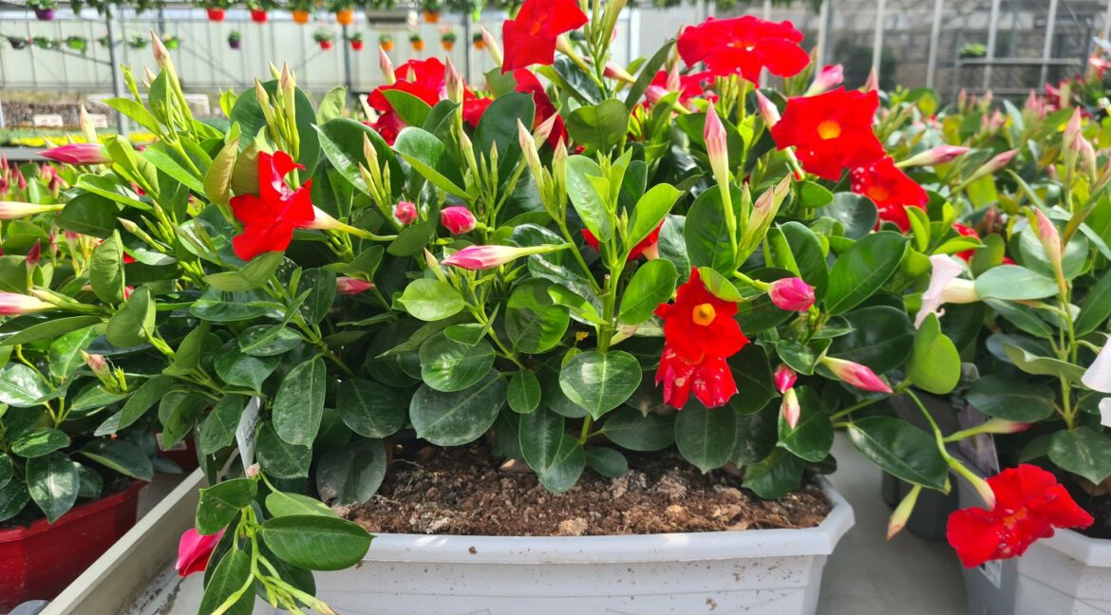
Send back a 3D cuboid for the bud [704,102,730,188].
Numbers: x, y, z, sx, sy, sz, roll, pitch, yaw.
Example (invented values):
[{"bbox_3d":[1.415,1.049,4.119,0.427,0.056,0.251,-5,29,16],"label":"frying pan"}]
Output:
[{"bbox_3d":[0.121,-0.123,0.630,0.018,0.065,0.018,-12,0,0],"label":"bud"}]

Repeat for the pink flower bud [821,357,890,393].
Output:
[{"bbox_3d":[0.238,0.054,0.660,0.060,0.018,0.018,26,-15,17],"label":"pink flower bud"}]

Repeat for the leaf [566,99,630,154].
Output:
[{"bbox_3d":[0.035,-0.152,0.700,0.052,0.052,0.018,-2,-30,-1],"label":"leaf"}]

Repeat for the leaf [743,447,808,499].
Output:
[{"bbox_3d":[0.172,0.129,0.655,0.055,0.014,0.040,-32,56,-16],"label":"leaf"}]

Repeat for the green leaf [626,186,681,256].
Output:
[{"bbox_3d":[0.073,-0.064,0.620,0.035,0.063,0.018,37,-6,16],"label":"green leaf"}]

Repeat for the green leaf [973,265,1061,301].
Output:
[{"bbox_3d":[0.343,-0.018,0.620,0.064,0.012,0.037,5,42,-8],"label":"green leaf"}]

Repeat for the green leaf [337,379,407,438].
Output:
[{"bbox_3d":[-0.165,0.091,0.750,0.062,0.066,0.018,-25,-24,-12],"label":"green leaf"}]

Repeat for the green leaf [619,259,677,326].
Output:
[{"bbox_3d":[0.078,-0.012,0.700,0.046,0.066,0.016,37,-11,24],"label":"green leaf"}]

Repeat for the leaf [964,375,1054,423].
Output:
[{"bbox_3d":[0.370,0.074,0.680,0.073,0.015,0.045,-4,51,4],"label":"leaf"}]

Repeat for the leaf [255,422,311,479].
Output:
[{"bbox_3d":[-0.198,0.103,0.612,0.039,0.056,0.013,-26,-23,-8],"label":"leaf"}]

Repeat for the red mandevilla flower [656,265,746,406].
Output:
[{"bbox_3d":[0.113,0.025,0.645,0.074,0.105,0.045,0,3,6],"label":"red mandevilla flower"}]

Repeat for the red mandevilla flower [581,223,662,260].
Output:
[{"bbox_3d":[0.054,-0.056,0.680,0.068,0.060,0.045,-3,28,-15],"label":"red mandevilla flower"}]

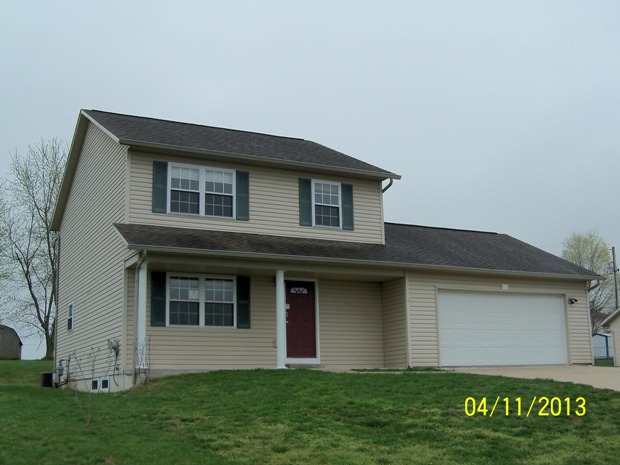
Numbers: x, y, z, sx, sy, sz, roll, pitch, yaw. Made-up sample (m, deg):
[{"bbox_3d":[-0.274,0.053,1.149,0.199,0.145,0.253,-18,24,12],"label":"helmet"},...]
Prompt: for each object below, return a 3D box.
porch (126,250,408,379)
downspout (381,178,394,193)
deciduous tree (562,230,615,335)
[{"bbox_3d":[-0.903,2.194,19.358,7.480,2.950,1.350,5,-14,-27],"label":"porch"},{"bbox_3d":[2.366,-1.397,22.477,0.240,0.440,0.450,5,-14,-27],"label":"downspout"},{"bbox_3d":[21.217,4.706,57.110,4.200,9.860,4.200,-6,-13,20],"label":"deciduous tree"}]

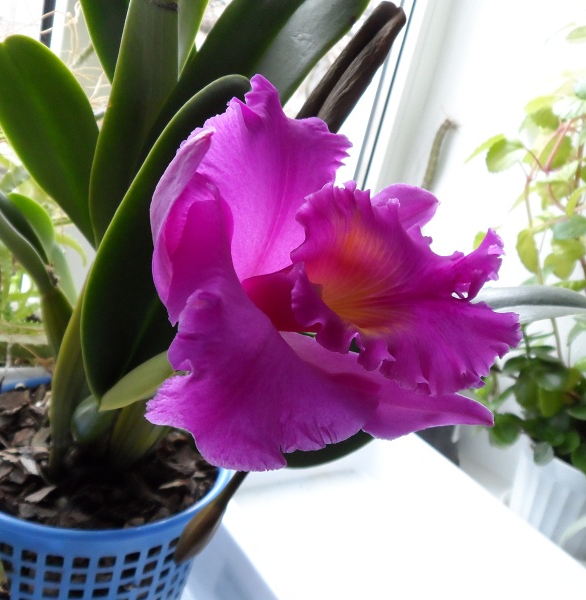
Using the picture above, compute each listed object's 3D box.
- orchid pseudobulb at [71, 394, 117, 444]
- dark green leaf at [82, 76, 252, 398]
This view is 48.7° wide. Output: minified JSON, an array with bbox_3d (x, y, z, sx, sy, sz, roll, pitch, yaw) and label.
[{"bbox_3d":[-0.103,0.062,0.337,0.022,0.027,0.021,17,18,-13],"label":"orchid pseudobulb"},{"bbox_3d":[-0.060,-0.028,0.315,0.058,0.175,0.035,21,14,-27],"label":"dark green leaf"}]

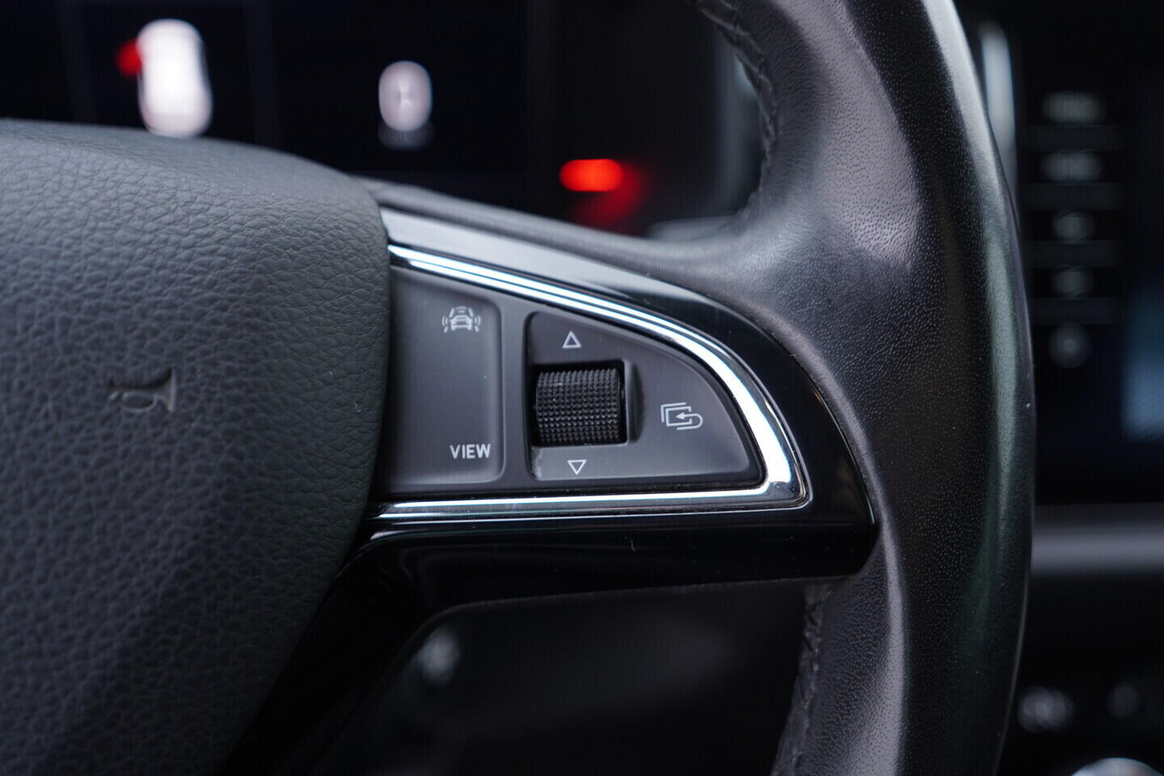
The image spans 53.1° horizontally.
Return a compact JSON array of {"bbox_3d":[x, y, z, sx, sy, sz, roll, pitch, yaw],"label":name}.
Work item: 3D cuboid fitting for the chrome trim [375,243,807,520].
[{"bbox_3d":[0.001,-0.001,0.187,0.068,0.042,0.012,-2,-2,6],"label":"chrome trim"}]

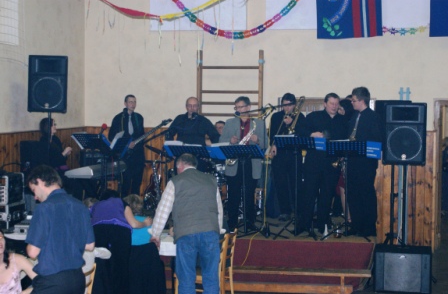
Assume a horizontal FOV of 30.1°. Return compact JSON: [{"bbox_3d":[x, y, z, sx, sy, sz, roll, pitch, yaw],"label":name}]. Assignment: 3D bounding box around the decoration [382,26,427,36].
[{"bbox_3d":[2.669,-1.703,12.250,0.690,0.130,0.050,1,2,8],"label":"decoration"}]

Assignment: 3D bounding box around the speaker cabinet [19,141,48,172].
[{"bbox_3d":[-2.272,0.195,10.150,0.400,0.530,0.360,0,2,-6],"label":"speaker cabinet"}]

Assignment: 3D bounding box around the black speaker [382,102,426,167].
[{"bbox_3d":[2.093,-0.145,9.650,0.475,0.700,0.380,1,2,10],"label":"black speaker"}]

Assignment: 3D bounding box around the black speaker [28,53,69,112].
[{"bbox_3d":[-2.236,-0.793,10.600,0.475,0.700,0.380,1,2,-7],"label":"black speaker"}]

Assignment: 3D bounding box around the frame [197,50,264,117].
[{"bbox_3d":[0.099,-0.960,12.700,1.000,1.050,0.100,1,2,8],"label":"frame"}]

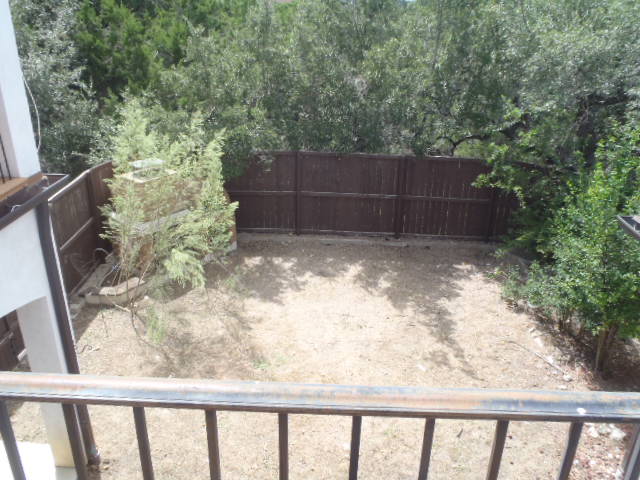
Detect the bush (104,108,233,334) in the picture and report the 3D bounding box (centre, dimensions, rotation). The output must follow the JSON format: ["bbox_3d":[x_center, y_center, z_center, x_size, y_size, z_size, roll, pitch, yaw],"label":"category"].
[{"bbox_3d":[-2.374,-0.304,7.906,2.050,3.300,1.800,1,22,0],"label":"bush"}]

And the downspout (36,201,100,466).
[{"bbox_3d":[-2.434,1.042,5.064,0.100,2.960,0.090,-1,22,-5],"label":"downspout"}]

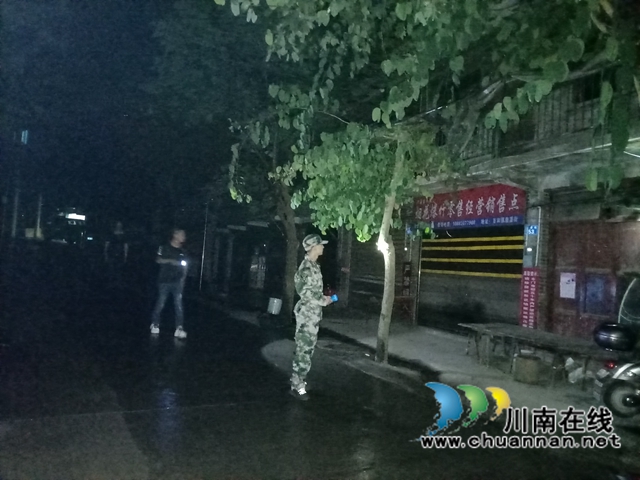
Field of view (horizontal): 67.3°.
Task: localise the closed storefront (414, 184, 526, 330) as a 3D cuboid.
[{"bbox_3d":[3.011,0.481,9.931,0.350,2.950,3.040,5,-3,-24],"label":"closed storefront"}]

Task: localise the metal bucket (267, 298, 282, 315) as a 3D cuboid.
[{"bbox_3d":[-0.975,1.425,10.300,0.280,0.320,0.280,7,-3,0],"label":"metal bucket"}]

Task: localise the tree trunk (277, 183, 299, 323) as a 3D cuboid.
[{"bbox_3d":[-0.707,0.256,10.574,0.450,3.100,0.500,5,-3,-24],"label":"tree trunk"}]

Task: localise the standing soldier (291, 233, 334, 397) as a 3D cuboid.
[{"bbox_3d":[-0.065,0.786,5.121,0.430,1.740,0.480,3,-3,9],"label":"standing soldier"}]

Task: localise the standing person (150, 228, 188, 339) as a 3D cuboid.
[{"bbox_3d":[-2.416,0.700,7.892,0.500,1.740,0.380,5,-3,-37],"label":"standing person"}]

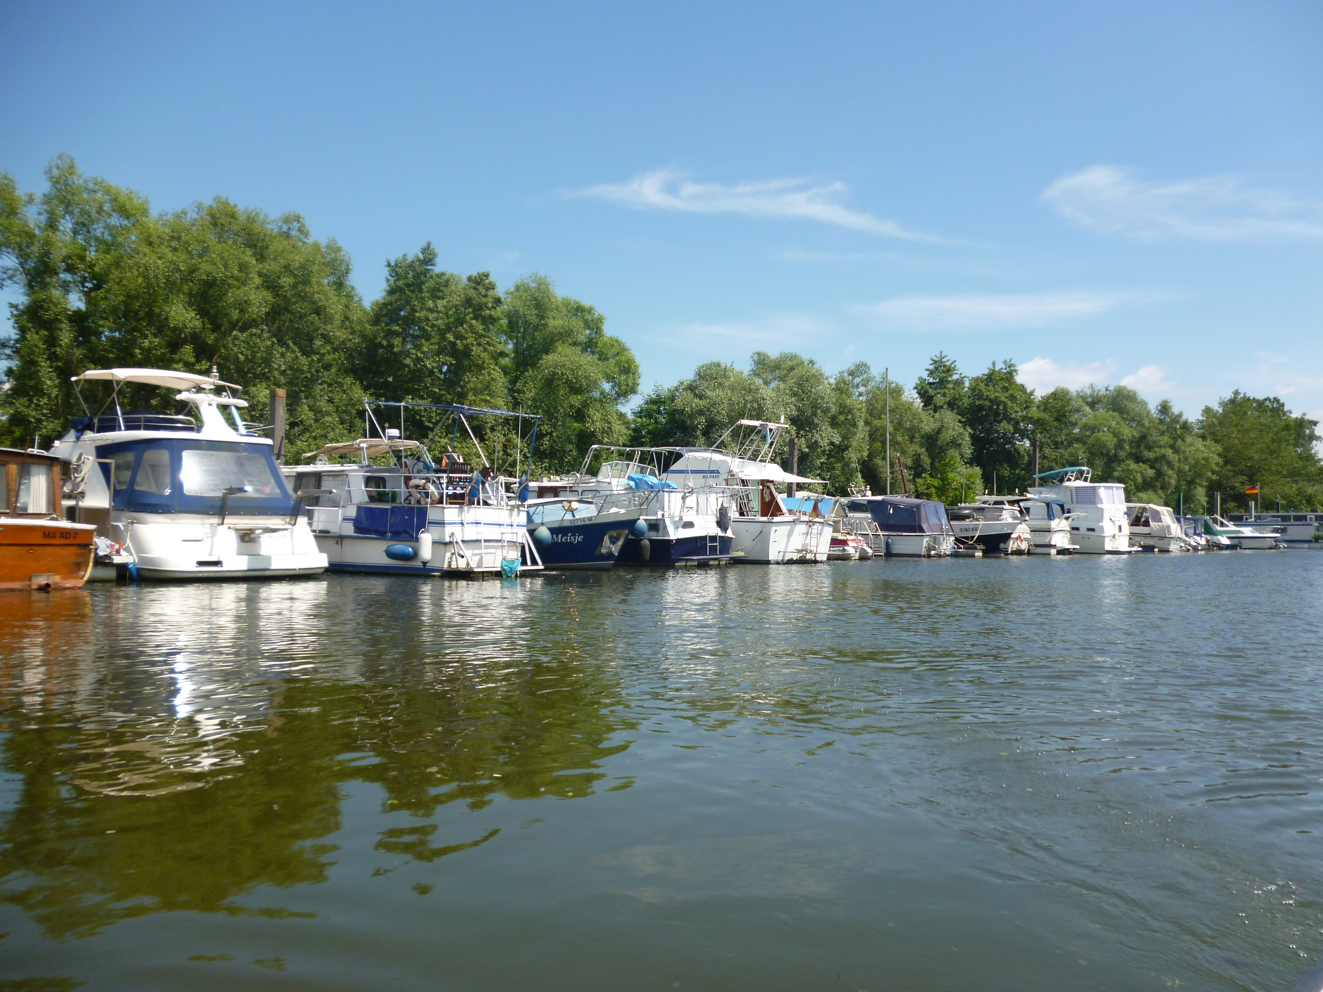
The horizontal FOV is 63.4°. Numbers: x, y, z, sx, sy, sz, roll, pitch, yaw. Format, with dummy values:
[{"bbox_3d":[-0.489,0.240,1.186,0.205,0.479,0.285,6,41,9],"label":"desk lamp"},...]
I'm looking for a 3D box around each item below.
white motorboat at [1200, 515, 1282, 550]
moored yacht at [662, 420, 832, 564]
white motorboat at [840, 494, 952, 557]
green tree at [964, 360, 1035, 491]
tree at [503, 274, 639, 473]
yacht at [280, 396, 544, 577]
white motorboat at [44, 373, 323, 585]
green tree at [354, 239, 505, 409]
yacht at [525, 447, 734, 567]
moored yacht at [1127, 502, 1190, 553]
[{"bbox_3d":[37.845,2.445,70.915,5.600,2.300,2.200,-1,-2,44],"label":"white motorboat"},{"bbox_3d":[1.169,-0.149,38.948,9.800,4.900,3.400,-1,-2,44],"label":"moored yacht"},{"bbox_3d":[9.621,1.422,48.813,7.000,2.500,2.500,-1,-2,44],"label":"white motorboat"},{"bbox_3d":[29.069,-3.980,92.163,6.200,14.800,6.200,0,-2,17],"label":"green tree"},{"bbox_3d":[-4.708,-4.611,56.156,7.000,13.300,7.000,1,-2,-5],"label":"tree"},{"bbox_3d":[-7.842,-0.226,30.805,10.000,4.400,3.100,-1,-2,44],"label":"yacht"},{"bbox_3d":[-12.801,-0.542,26.777,4.000,4.700,11.300,2,-2,-44],"label":"white motorboat"},{"bbox_3d":[-10.765,-4.981,50.663,7.200,13.600,7.200,1,-2,-12],"label":"green tree"},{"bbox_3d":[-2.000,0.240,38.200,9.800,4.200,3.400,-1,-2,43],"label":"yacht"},{"bbox_3d":[27.969,1.947,65.774,7.000,2.800,2.400,-1,-2,44],"label":"moored yacht"}]

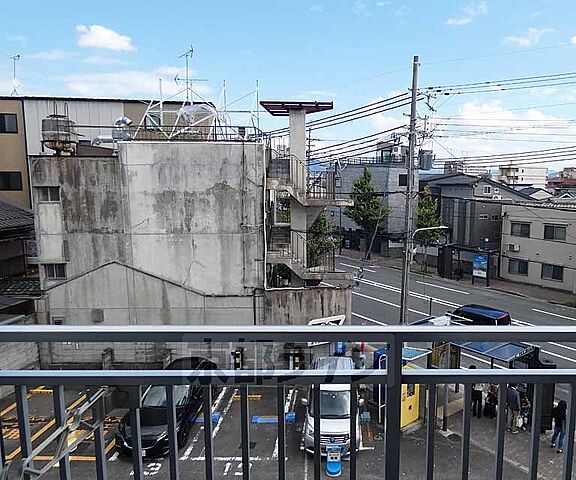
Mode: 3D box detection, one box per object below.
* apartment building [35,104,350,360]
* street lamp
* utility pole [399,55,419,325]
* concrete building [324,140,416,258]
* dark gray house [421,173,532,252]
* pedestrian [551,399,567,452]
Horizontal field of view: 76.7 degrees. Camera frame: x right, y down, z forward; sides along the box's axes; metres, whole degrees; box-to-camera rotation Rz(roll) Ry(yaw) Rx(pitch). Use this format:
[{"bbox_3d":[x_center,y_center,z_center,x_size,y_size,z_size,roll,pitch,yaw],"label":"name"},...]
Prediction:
[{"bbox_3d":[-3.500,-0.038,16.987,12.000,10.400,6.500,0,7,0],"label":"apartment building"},{"bbox_3d":[7.184,2.233,18.936,3.700,6.050,0.350,-7,11,-38],"label":"street lamp"},{"bbox_3d":[5.761,-1.399,17.248,0.350,13.750,0.350,-7,11,-38],"label":"utility pole"},{"bbox_3d":[10.255,-5.014,45.514,6.200,12.400,10.500,-7,11,-38],"label":"concrete building"},{"bbox_3d":[21.451,-3.121,43.327,11.000,9.200,6.500,-7,11,-38],"label":"dark gray house"},{"bbox_3d":[8.314,5.649,11.090,0.520,1.630,0.460,4,10,28],"label":"pedestrian"}]

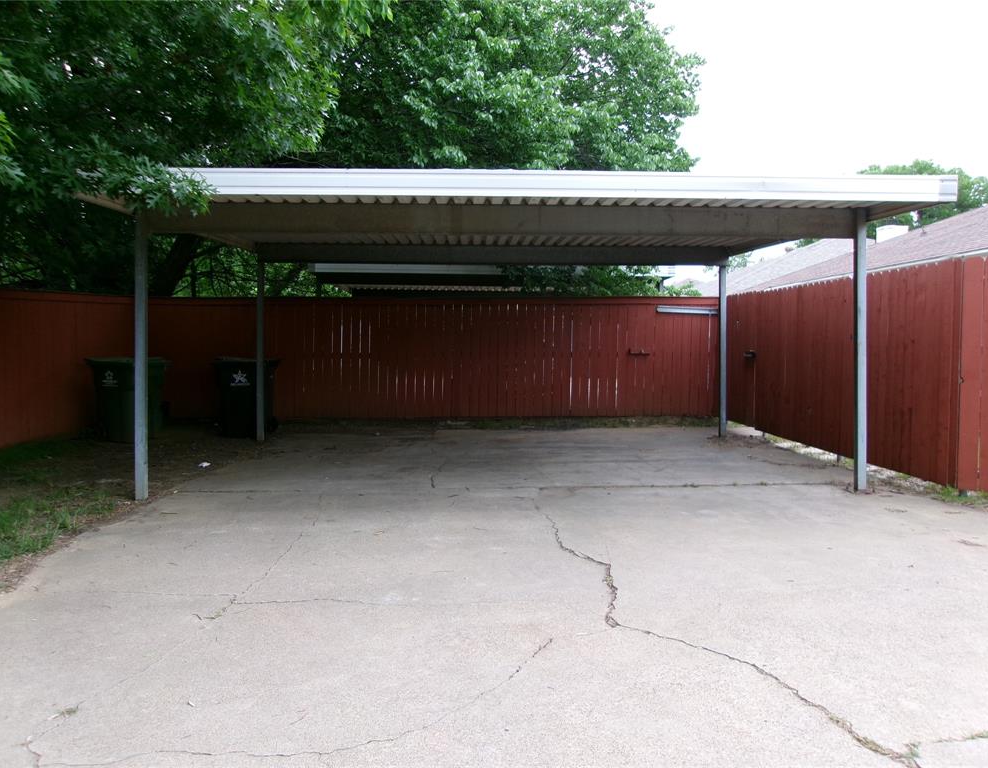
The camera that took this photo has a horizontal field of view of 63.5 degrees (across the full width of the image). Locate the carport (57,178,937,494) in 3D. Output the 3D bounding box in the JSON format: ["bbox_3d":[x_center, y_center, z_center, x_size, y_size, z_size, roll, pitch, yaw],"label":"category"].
[{"bbox_3d":[0.066,-0.485,8.684,6.330,2.680,5.820,0,3,-2],"label":"carport"}]

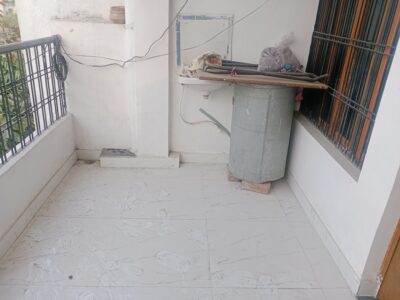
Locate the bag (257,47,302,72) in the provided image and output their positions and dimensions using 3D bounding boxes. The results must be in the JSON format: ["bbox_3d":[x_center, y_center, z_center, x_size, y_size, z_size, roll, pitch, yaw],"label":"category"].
[{"bbox_3d":[0.638,-0.727,2.428,0.333,0.220,0.260,1,23,-2],"label":"bag"}]

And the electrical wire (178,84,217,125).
[{"bbox_3d":[-0.018,-0.400,2.683,0.322,0.361,0.090,1,23,-2],"label":"electrical wire"}]

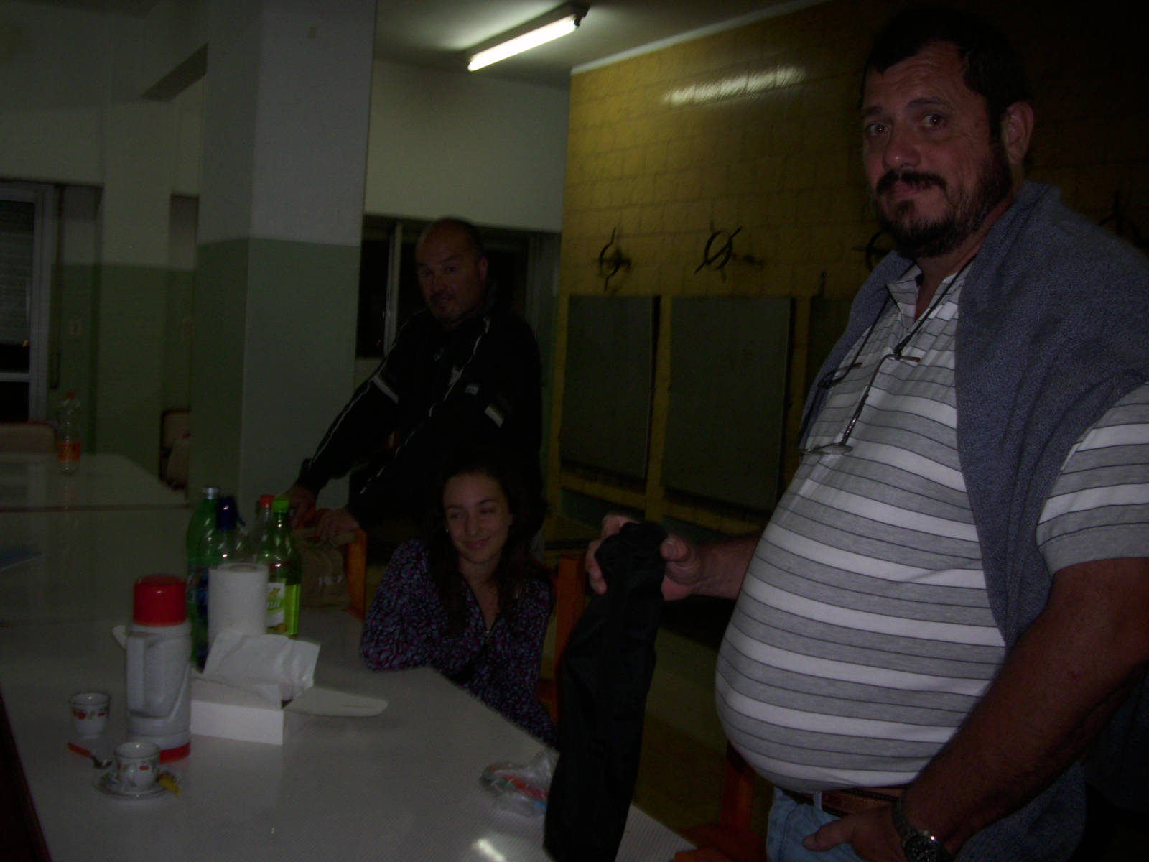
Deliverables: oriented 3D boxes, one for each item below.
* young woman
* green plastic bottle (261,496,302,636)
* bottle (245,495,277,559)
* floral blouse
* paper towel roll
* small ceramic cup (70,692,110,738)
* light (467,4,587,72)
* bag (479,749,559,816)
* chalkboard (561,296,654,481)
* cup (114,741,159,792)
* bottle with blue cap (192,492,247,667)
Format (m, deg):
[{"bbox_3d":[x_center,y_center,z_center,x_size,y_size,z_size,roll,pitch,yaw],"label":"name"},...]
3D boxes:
[{"bbox_3d":[-0.243,0.631,2.108,0.520,1.190,0.650,6,7,30],"label":"young woman"},{"bbox_3d":[-0.619,0.290,2.192,0.089,0.306,0.089,4,5,6],"label":"green plastic bottle"},{"bbox_3d":[-0.667,0.287,2.225,0.092,0.295,0.092,-1,7,-35],"label":"bottle"},{"bbox_3d":[-0.205,0.469,2.040,0.420,0.500,0.310,7,6,33],"label":"floral blouse"},{"bbox_3d":[-0.652,0.360,2.004,0.116,0.198,0.116,4,5,0],"label":"paper towel roll"},{"bbox_3d":[-0.772,0.454,1.641,0.064,0.060,0.067,4,5,0],"label":"small ceramic cup"},{"bbox_3d":[-0.306,-2.199,5.765,0.100,0.120,1.240,-1,7,-34],"label":"light"},{"bbox_3d":[-0.060,0.520,1.510,0.170,0.055,0.140,8,7,37],"label":"bag"},{"bbox_3d":[0.187,-0.294,6.385,0.030,1.070,0.890,-1,7,-35],"label":"chalkboard"},{"bbox_3d":[-0.621,0.479,1.456,0.064,0.055,0.076,4,6,7],"label":"cup"},{"bbox_3d":[-0.681,0.291,2.001,0.098,0.330,0.098,-1,7,-35],"label":"bottle with blue cap"}]

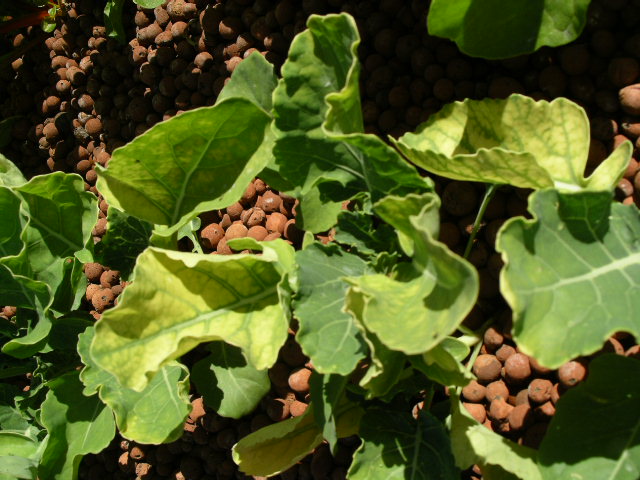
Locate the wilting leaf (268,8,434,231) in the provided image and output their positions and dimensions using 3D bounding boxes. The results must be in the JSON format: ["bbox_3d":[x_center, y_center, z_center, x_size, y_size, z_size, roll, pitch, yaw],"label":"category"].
[{"bbox_3d":[0.016,-0.066,0.385,0.082,0.040,0.110,-6,101,7],"label":"wilting leaf"}]

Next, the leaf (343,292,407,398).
[{"bbox_3d":[0.033,0.060,0.400,0.034,0.026,0.058,0,96,11],"label":"leaf"}]

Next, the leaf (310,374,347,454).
[{"bbox_3d":[0.005,0.102,0.405,0.024,0.032,0.038,0,58,0],"label":"leaf"}]

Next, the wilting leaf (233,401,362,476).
[{"bbox_3d":[-0.012,0.119,0.410,0.078,0.022,0.034,-22,60,-13],"label":"wilting leaf"}]

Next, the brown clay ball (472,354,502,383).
[{"bbox_3d":[0.111,0.084,0.450,0.018,0.018,0.018,0,58,0],"label":"brown clay ball"}]

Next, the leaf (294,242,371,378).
[{"bbox_3d":[0.009,0.041,0.405,0.048,0.020,0.072,9,92,11],"label":"leaf"}]

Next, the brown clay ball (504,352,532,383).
[{"bbox_3d":[0.131,0.084,0.450,0.018,0.017,0.018,0,58,0],"label":"brown clay ball"}]

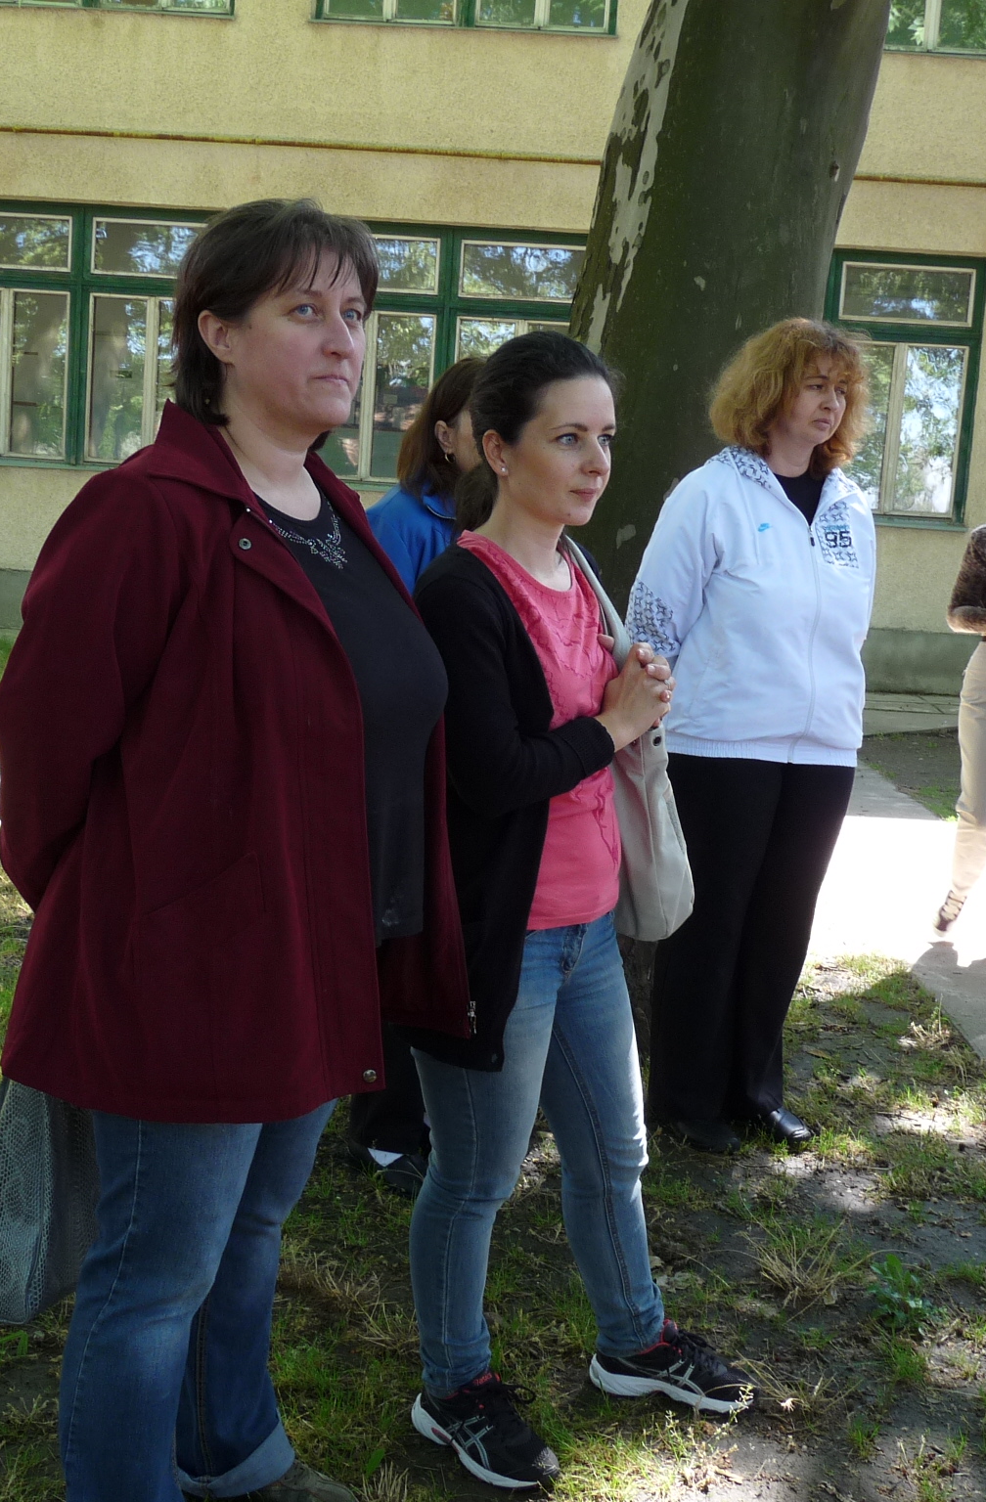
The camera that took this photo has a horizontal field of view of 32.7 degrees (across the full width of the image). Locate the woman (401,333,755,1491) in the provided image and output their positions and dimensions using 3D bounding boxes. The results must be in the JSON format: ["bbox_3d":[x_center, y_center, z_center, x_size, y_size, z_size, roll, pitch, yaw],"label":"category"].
[{"bbox_3d":[0.164,0.221,2.429,0.450,1.620,0.480,8,8,35],"label":"woman"}]

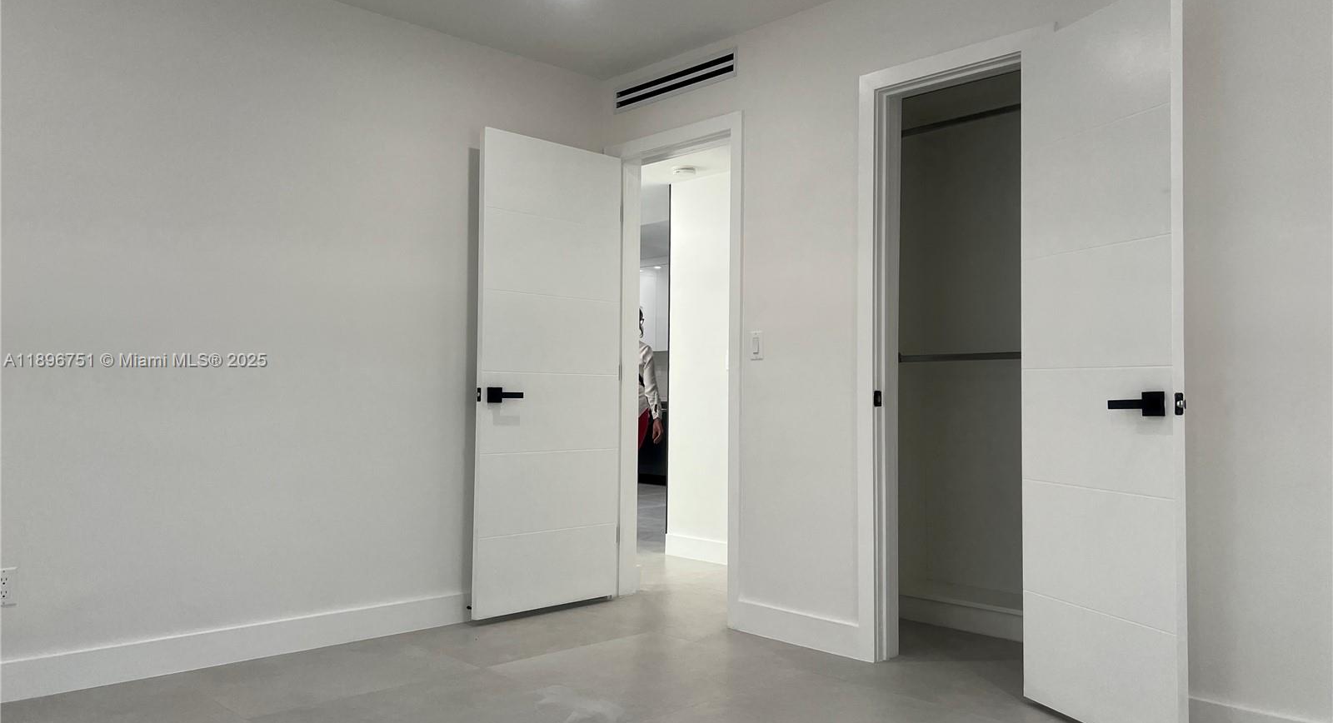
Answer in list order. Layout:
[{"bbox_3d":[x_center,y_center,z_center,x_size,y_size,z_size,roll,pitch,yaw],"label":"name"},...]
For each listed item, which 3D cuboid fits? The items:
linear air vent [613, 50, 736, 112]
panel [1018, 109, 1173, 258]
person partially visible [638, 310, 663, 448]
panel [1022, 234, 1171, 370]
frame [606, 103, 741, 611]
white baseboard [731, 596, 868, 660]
[{"bbox_3d":[0.035,-1.232,4.444,0.030,0.123,0.785,3,-3,-43],"label":"linear air vent"},{"bbox_3d":[1.233,-0.493,2.880,0.038,0.344,0.602,1,-2,-18],"label":"panel"},{"bbox_3d":[-0.283,0.397,7.846,0.520,1.660,0.320,1,-2,-2],"label":"person partially visible"},{"bbox_3d":[1.230,-0.151,2.866,0.038,0.340,0.602,1,-2,-18],"label":"panel"},{"bbox_3d":[0.047,0.040,4.443,0.130,2.123,0.893,3,-3,-43],"label":"frame"},{"bbox_3d":[0.500,1.022,3.828,0.017,0.121,0.583,3,-3,-43],"label":"white baseboard"}]

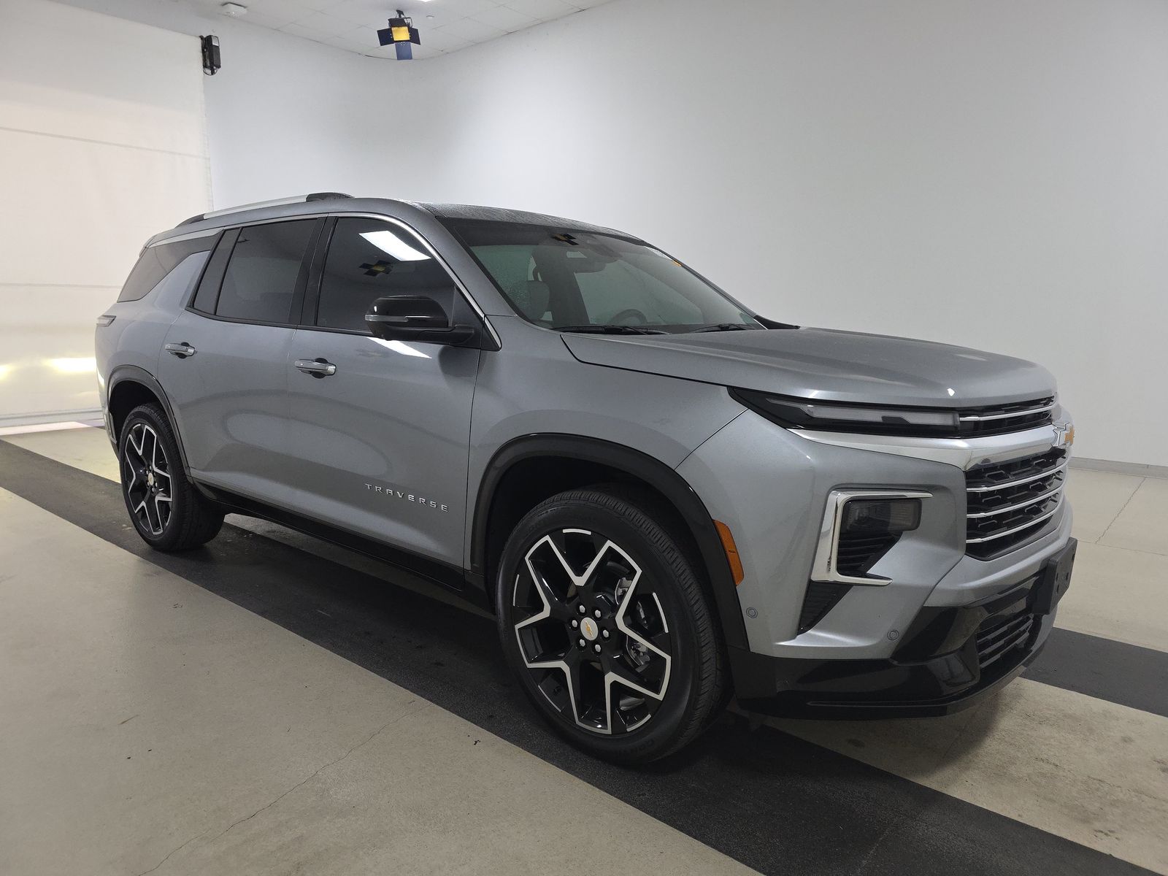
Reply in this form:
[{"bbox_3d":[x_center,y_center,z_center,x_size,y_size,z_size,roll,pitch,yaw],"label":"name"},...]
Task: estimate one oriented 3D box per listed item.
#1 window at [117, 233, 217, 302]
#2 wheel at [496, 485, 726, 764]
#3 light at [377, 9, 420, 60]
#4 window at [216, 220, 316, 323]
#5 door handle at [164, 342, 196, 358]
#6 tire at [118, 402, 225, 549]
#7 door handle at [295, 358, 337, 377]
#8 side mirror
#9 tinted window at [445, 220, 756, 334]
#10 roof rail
[{"bbox_3d":[-2.255,-0.901,4.210,1.148,0.361,0.070,9,-9,42],"label":"window"},{"bbox_3d":[0.079,0.548,2.350,0.804,0.804,0.262,8,12,40],"label":"wheel"},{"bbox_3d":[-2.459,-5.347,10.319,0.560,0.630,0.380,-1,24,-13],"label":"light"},{"bbox_3d":[-1.392,-0.735,3.438,0.736,0.471,0.045,8,-10,39],"label":"window"},{"bbox_3d":[-1.945,-0.425,3.752,0.220,0.070,0.052,8,11,39],"label":"door handle"},{"bbox_3d":[-2.283,0.210,4.287,0.804,0.804,0.262,8,11,39],"label":"tire"},{"bbox_3d":[-1.036,-0.272,3.011,0.220,0.070,0.052,8,11,39],"label":"door handle"},{"bbox_3d":[-0.530,-0.388,2.504,0.240,0.148,0.265,8,11,39],"label":"side mirror"},{"bbox_3d":[0.149,-0.649,3.250,1.560,0.104,0.877,-10,50,-50],"label":"tinted window"},{"bbox_3d":[-1.607,-1.092,3.769,1.640,0.070,0.060,9,12,39],"label":"roof rail"}]

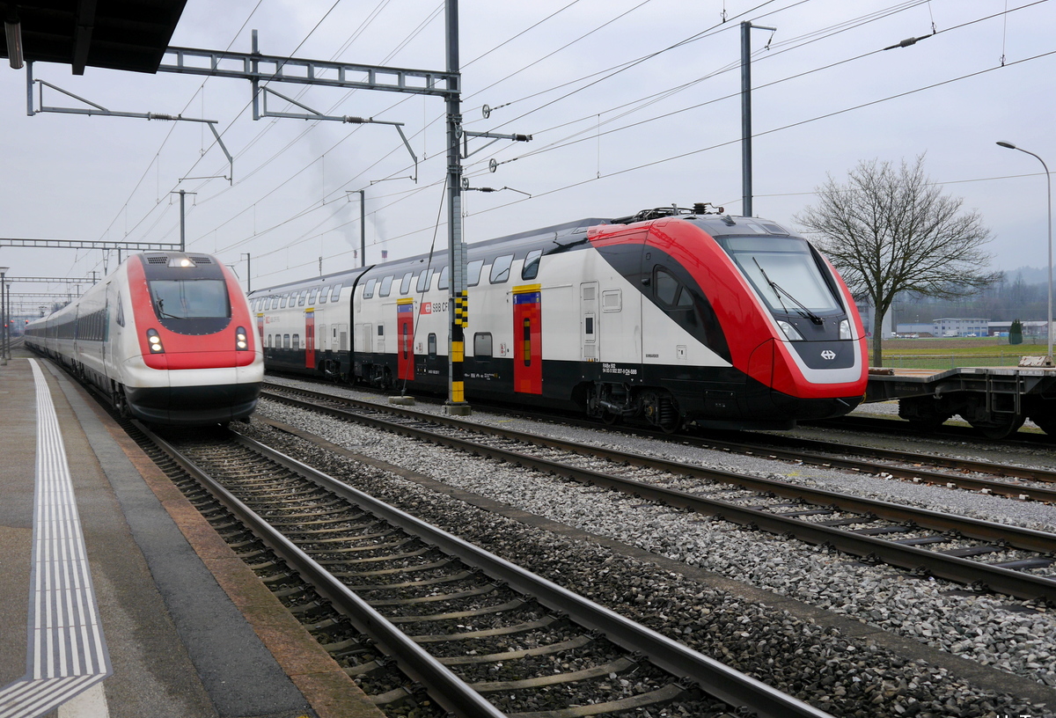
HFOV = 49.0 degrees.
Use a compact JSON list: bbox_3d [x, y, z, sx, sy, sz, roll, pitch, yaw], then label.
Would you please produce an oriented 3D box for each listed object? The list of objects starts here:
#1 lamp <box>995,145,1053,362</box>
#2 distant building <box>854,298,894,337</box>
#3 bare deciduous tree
[{"bbox_3d":[16.133,-2.998,37.665,2.196,8.115,0.320,-1,1,-16],"label":"lamp"},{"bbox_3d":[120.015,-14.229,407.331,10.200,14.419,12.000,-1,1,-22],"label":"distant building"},{"bbox_3d":[14.307,-3.469,44.949,7.700,8.873,7.700,-1,1,0],"label":"bare deciduous tree"}]

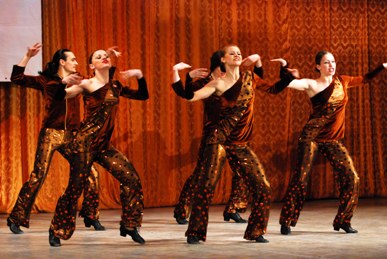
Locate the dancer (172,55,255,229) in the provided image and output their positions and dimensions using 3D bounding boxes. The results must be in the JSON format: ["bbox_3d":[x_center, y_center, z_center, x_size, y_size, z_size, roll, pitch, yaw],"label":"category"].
[{"bbox_3d":[0.186,0.074,10.500,0.820,1.610,0.560,-2,3,-38],"label":"dancer"}]

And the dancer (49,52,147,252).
[{"bbox_3d":[-0.769,0.146,9.150,0.820,1.600,0.600,-2,3,-32],"label":"dancer"}]

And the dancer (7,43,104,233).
[{"bbox_3d":[-1.198,0.070,9.950,0.860,1.670,0.600,-2,3,-42],"label":"dancer"}]

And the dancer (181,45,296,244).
[{"bbox_3d":[0.360,0.123,9.250,0.950,1.630,0.580,-1,3,-28],"label":"dancer"}]

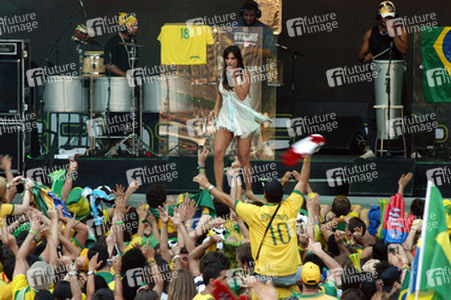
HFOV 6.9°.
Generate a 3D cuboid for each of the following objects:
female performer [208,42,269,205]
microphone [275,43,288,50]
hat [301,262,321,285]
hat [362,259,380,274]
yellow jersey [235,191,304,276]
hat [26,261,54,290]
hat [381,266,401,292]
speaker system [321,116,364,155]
[{"bbox_3d":[0.147,-0.274,39.500,0.600,1.610,0.450,1,7,12],"label":"female performer"},{"bbox_3d":[0.643,-1.181,43.000,0.170,0.045,0.045,17,0,15],"label":"microphone"},{"bbox_3d":[0.803,1.133,35.300,0.180,0.155,0.270,-4,30,-7],"label":"hat"},{"bbox_3d":[1.372,1.095,35.300,0.180,0.140,0.250,2,12,15],"label":"hat"},{"bbox_3d":[0.425,0.807,36.300,0.640,0.780,0.340,-1,7,-8],"label":"yellow jersey"},{"bbox_3d":[-1.714,1.163,34.800,0.250,0.180,0.270,0,21,0],"label":"hat"},{"bbox_3d":[1.547,1.198,35.000,0.190,0.170,0.260,3,15,25],"label":"hat"},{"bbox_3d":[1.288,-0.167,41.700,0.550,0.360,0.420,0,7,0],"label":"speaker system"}]

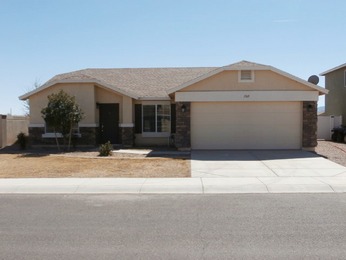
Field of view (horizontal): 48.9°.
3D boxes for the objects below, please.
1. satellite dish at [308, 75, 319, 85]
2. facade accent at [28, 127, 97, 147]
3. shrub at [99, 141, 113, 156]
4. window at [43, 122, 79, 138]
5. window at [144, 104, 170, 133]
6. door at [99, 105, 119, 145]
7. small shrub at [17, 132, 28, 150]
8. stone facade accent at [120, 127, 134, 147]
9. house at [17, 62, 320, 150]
[{"bbox_3d":[6.520,-2.311,17.600,0.520,0.540,0.350,0,0,6],"label":"satellite dish"},{"bbox_3d":[-5.567,0.327,19.150,3.420,0.970,0.200,0,0,2],"label":"facade accent"},{"bbox_3d":[-2.706,0.770,15.400,0.570,0.620,0.550,0,0,2],"label":"shrub"},{"bbox_3d":[-5.578,-0.312,19.100,1.770,1.270,0.130,0,0,2],"label":"window"},{"bbox_3d":[-0.837,-0.579,19.650,1.480,1.450,0.130,0,0,2],"label":"window"},{"bbox_3d":[-3.285,-0.304,19.600,1.030,2.080,0.120,0,0,2],"label":"door"},{"bbox_3d":[-7.301,0.574,18.500,0.550,0.830,0.550,0,0,2],"label":"small shrub"},{"bbox_3d":[-2.277,0.333,19.150,0.620,0.970,0.400,0,0,2],"label":"stone facade accent"},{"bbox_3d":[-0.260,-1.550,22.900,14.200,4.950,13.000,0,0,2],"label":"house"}]

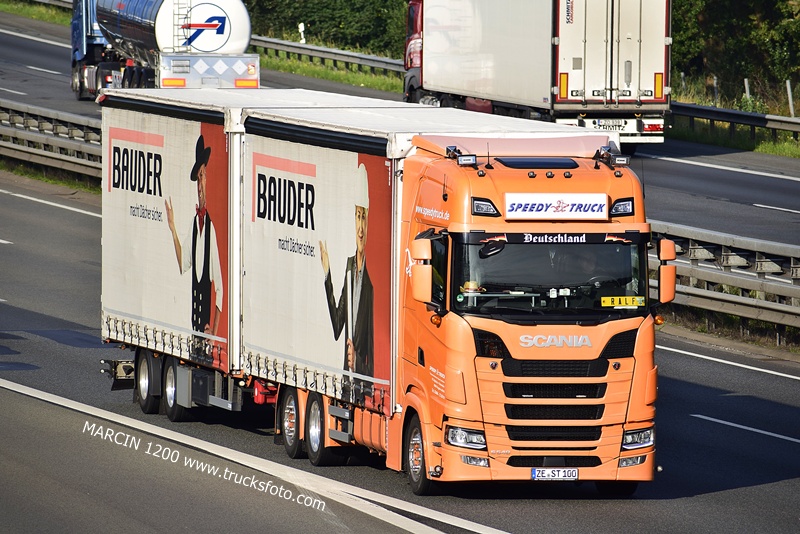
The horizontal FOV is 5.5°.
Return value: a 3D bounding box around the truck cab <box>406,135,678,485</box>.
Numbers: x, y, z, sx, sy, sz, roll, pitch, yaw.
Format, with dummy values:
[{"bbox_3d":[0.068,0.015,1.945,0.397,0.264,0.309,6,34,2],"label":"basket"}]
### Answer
[{"bbox_3d":[1.446,0.542,91.907,2.840,3.890,2.220,0,3,-14],"label":"truck cab"}]

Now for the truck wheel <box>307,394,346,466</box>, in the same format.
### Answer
[{"bbox_3d":[-0.840,1.857,96.803,0.335,0.930,0.930,0,3,-14],"label":"truck wheel"}]

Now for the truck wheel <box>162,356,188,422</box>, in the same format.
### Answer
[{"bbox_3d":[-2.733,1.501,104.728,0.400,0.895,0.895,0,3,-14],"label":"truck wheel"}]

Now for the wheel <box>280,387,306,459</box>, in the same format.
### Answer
[{"bbox_3d":[-1.161,1.795,98.114,0.330,0.930,0.930,0,3,-14],"label":"wheel"}]

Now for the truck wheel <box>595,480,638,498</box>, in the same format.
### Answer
[{"bbox_3d":[2.398,2.060,92.581,0.345,0.935,0.935,0,3,-14],"label":"truck wheel"}]

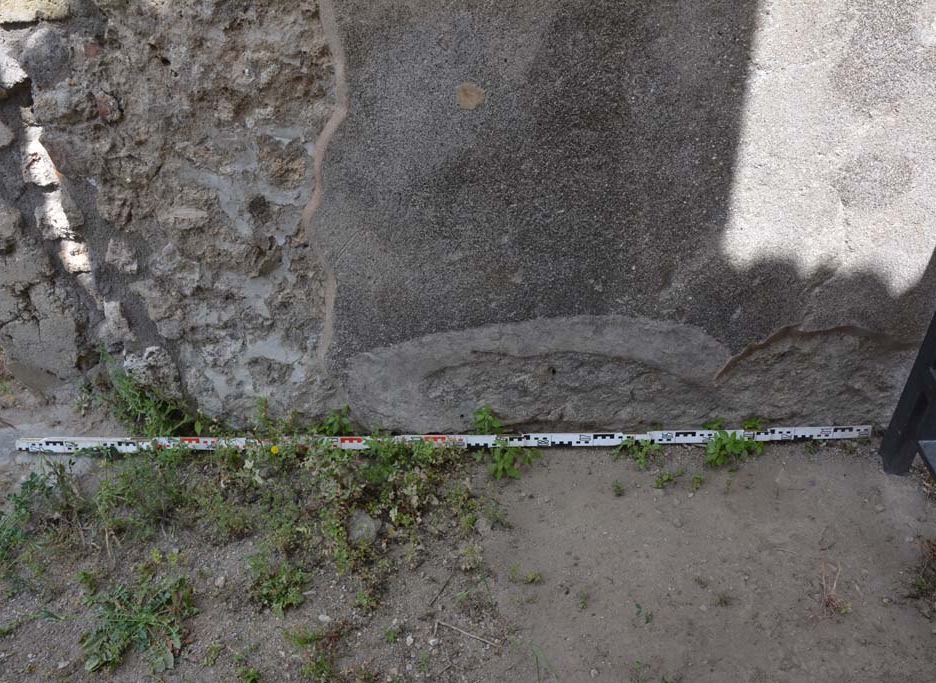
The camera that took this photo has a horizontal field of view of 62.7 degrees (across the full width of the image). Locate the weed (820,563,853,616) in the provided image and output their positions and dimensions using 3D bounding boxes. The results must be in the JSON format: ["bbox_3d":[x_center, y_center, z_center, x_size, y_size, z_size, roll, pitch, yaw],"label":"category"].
[{"bbox_3d":[0.691,0.462,1.439,0.052,0.085,0.072,-1,35,0],"label":"weed"}]

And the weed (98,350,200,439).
[{"bbox_3d":[-0.773,0.121,1.865,0.235,0.190,0.142,-1,35,0],"label":"weed"}]

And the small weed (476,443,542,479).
[{"bbox_3d":[0.092,0.270,1.743,0.145,0.065,0.076,-1,35,0],"label":"small weed"}]

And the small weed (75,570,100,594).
[{"bbox_3d":[-0.751,0.478,1.521,0.041,0.036,0.036,-1,38,0],"label":"small weed"}]

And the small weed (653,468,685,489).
[{"bbox_3d":[0.447,0.305,1.712,0.068,0.026,0.035,-1,38,0],"label":"small weed"}]

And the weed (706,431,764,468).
[{"bbox_3d":[0.614,0.246,1.762,0.132,0.070,0.071,-1,35,0],"label":"weed"}]

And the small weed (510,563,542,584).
[{"bbox_3d":[0.114,0.461,1.525,0.067,0.025,0.033,-1,38,0],"label":"small weed"}]

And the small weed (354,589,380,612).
[{"bbox_3d":[-0.191,0.492,1.463,0.049,0.030,0.043,-1,35,0],"label":"small weed"}]

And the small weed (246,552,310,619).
[{"bbox_3d":[-0.363,0.464,1.472,0.120,0.070,0.131,-1,35,0],"label":"small weed"}]

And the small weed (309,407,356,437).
[{"bbox_3d":[-0.326,0.200,1.838,0.101,0.069,0.056,-1,38,0],"label":"small weed"}]

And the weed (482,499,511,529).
[{"bbox_3d":[0.061,0.366,1.637,0.059,0.037,0.050,-1,38,0],"label":"weed"}]

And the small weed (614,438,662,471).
[{"bbox_3d":[0.392,0.258,1.767,0.110,0.050,0.073,-1,35,0],"label":"small weed"}]

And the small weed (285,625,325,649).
[{"bbox_3d":[-0.303,0.546,1.423,0.069,0.032,0.029,-1,38,0],"label":"small weed"}]

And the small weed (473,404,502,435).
[{"bbox_3d":[0.047,0.194,1.831,0.071,0.071,0.053,-1,38,0],"label":"small weed"}]

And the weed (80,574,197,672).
[{"bbox_3d":[-0.605,0.514,1.414,0.202,0.060,0.198,-1,35,0],"label":"weed"}]

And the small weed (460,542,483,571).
[{"bbox_3d":[0.007,0.435,1.553,0.044,0.035,0.042,-1,38,0],"label":"small weed"}]

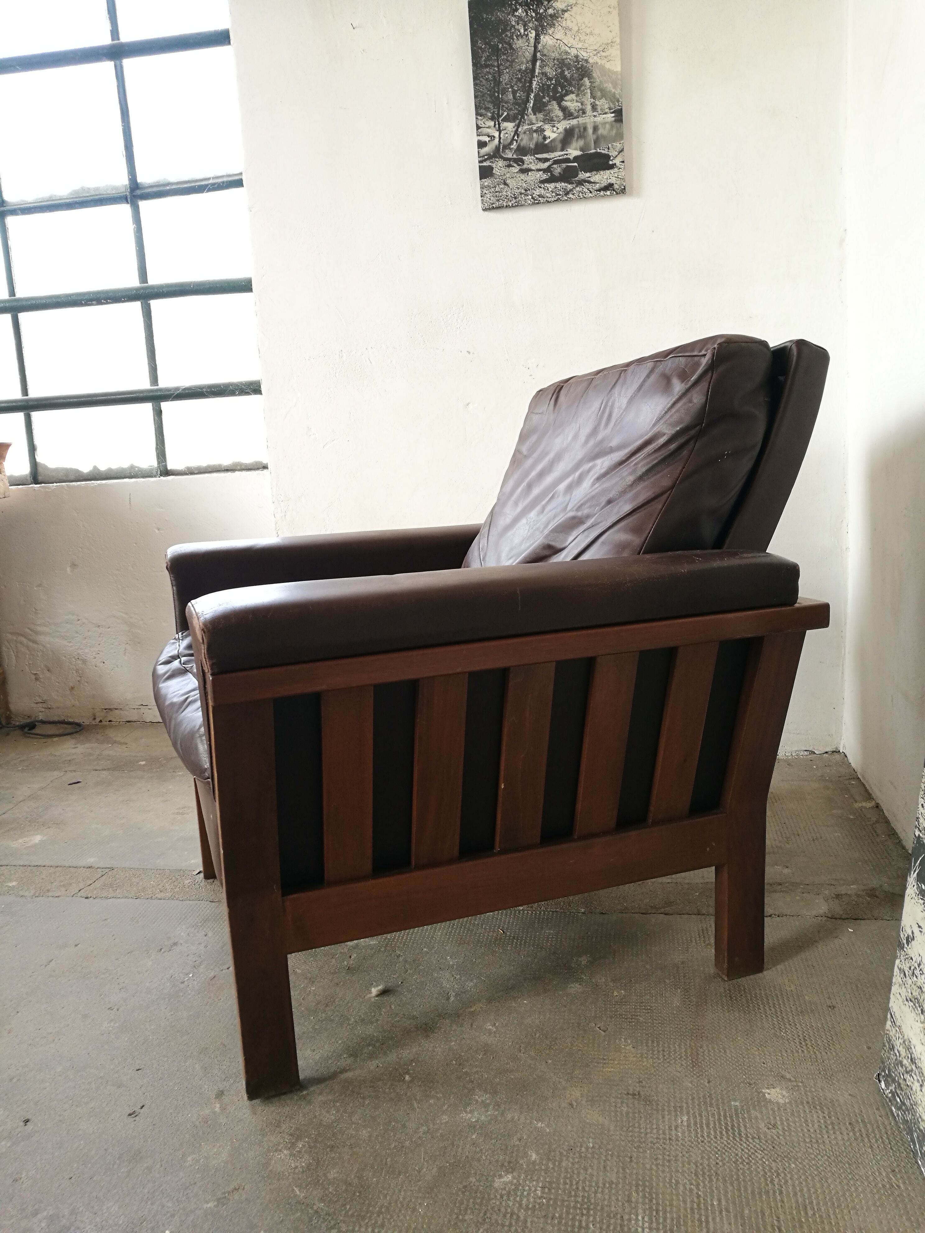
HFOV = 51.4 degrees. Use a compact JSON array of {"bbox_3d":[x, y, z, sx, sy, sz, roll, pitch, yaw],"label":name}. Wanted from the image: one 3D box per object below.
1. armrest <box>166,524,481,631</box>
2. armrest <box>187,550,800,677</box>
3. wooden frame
[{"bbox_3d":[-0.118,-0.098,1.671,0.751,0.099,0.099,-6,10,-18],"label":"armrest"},{"bbox_3d":[0.058,-0.022,1.155,0.748,0.085,0.099,-6,10,-18],"label":"armrest"},{"bbox_3d":[0.014,0.217,1.471,0.794,0.493,0.650,-6,10,-18],"label":"wooden frame"}]

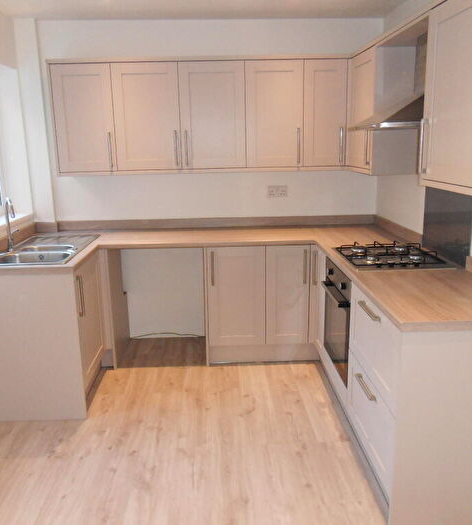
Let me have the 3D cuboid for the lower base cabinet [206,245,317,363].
[{"bbox_3d":[0.151,0.244,3.682,0.749,0.869,0.592,-1,14,-2],"label":"lower base cabinet"}]

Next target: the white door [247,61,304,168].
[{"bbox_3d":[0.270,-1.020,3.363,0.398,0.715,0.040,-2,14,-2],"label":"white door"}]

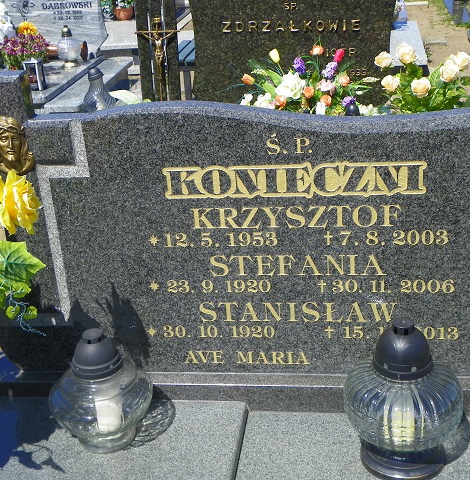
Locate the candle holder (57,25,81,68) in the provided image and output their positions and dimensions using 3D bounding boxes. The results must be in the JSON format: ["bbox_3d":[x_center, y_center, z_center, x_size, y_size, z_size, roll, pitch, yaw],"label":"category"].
[{"bbox_3d":[-1.067,-1.240,5.450,0.152,0.270,0.152,0,24,9],"label":"candle holder"}]

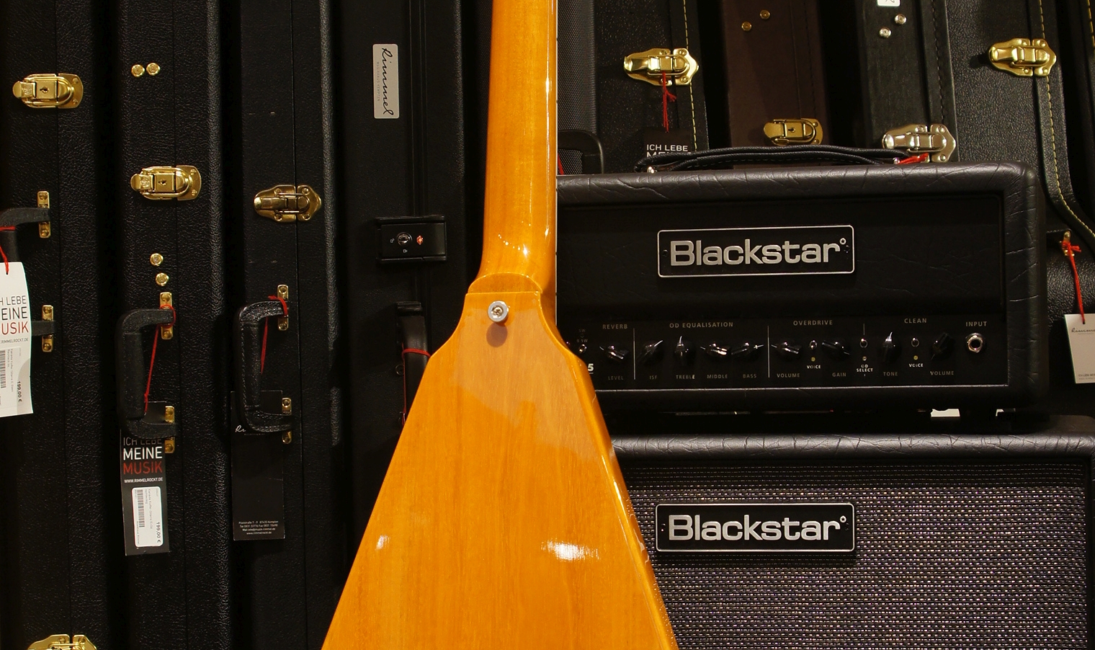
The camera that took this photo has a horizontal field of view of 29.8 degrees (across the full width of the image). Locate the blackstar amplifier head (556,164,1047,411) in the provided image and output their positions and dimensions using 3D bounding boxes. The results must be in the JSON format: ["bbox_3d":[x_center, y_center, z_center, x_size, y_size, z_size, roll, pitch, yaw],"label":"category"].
[{"bbox_3d":[0.173,-0.022,1.627,0.420,0.193,0.190,-1,1,9],"label":"blackstar amplifier head"}]

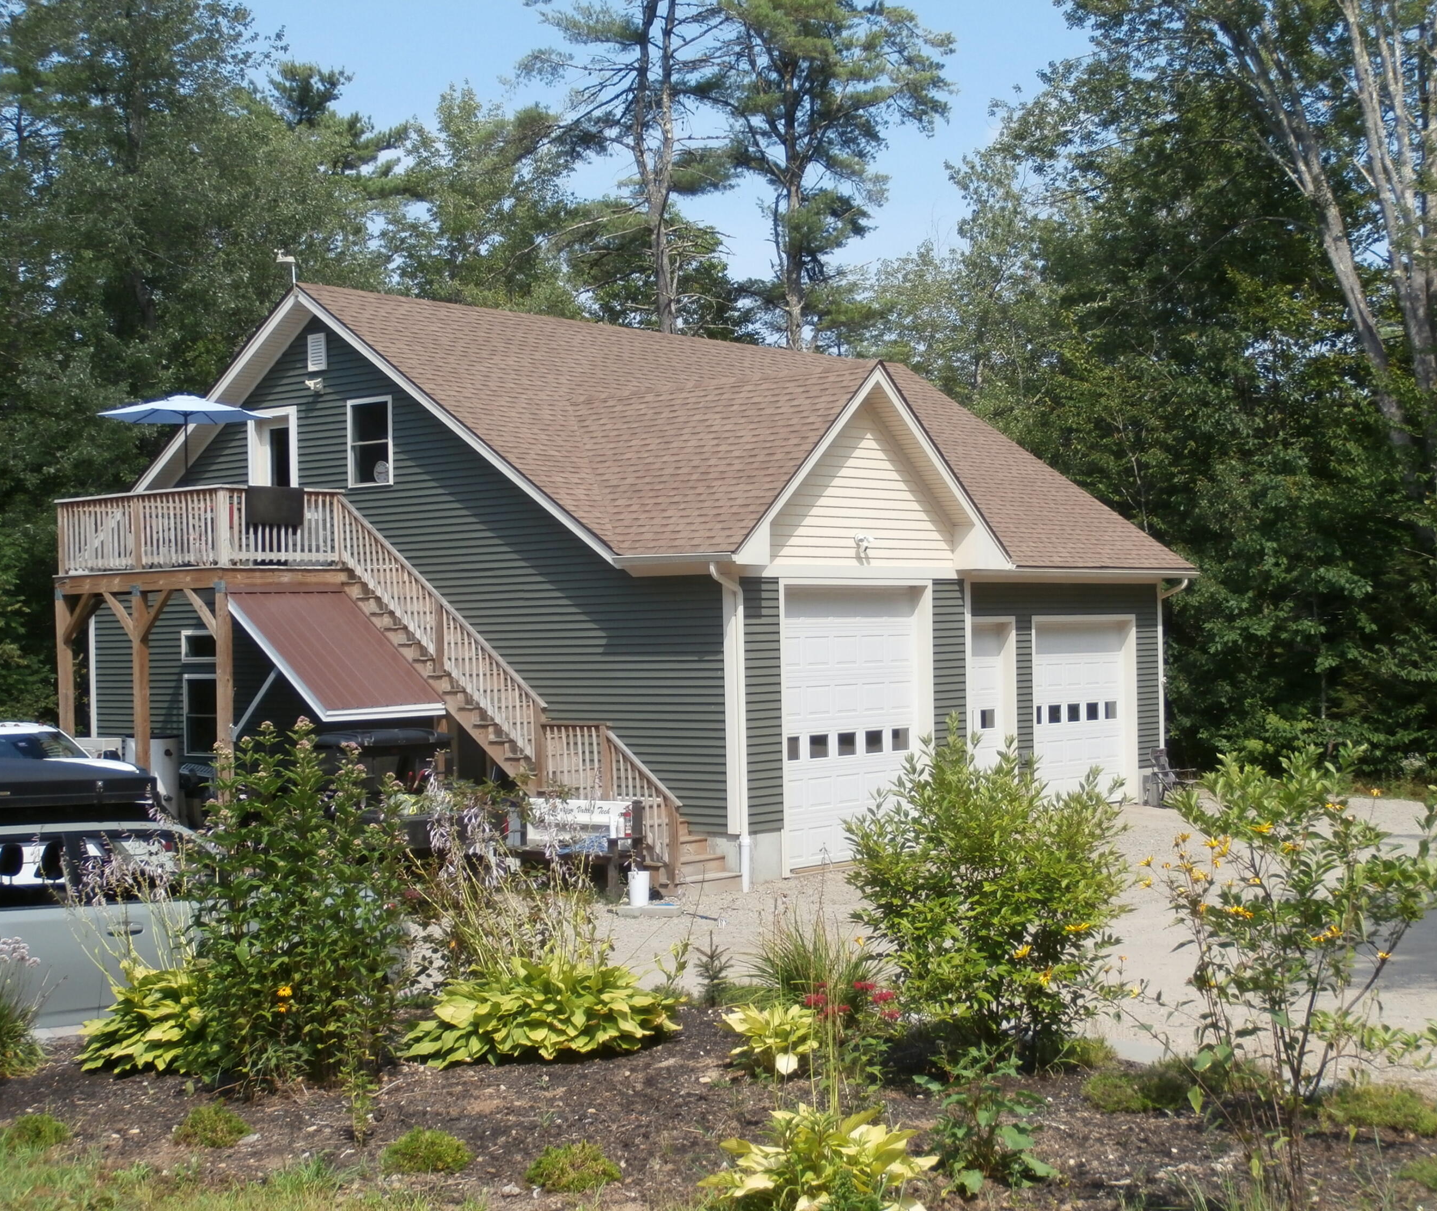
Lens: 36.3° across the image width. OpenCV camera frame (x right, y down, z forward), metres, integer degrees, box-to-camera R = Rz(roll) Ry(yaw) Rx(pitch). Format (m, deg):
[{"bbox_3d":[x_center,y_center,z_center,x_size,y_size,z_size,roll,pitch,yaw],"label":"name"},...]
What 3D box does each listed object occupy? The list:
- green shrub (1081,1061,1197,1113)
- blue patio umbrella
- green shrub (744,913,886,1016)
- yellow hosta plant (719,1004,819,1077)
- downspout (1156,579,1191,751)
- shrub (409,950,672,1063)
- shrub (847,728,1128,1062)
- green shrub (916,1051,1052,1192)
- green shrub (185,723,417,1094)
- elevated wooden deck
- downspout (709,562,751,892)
[{"bbox_3d":[1.497,1.662,7.800,0.413,0.170,0.351,-1,-1,11],"label":"green shrub"},{"bbox_3d":[-7.266,-1.654,29.980,2.260,2.475,2.260,-2,-1,40],"label":"blue patio umbrella"},{"bbox_3d":[0.414,1.579,9.350,0.586,0.500,0.528,-1,-1,3],"label":"green shrub"},{"bbox_3d":[0.203,1.668,8.500,0.381,0.270,0.343,-1,-1,1],"label":"yellow hosta plant"},{"bbox_3d":[7.634,1.340,36.809,0.620,3.550,0.120,-2,-1,40],"label":"downspout"},{"bbox_3d":[-0.741,1.655,9.100,1.152,0.430,1.037,-1,-1,-5],"label":"shrub"},{"bbox_3d":[1.030,1.115,8.400,1.078,1.297,0.992,-1,-1,7],"label":"shrub"},{"bbox_3d":[0.828,1.548,6.800,0.430,0.400,0.387,-1,-1,7],"label":"green shrub"},{"bbox_3d":[-1.643,1.134,8.550,0.881,1.376,0.749,-1,-1,-11],"label":"green shrub"},{"bbox_3d":[-4.270,0.959,27.441,9.350,4.880,3.100,-2,-1,40],"label":"elevated wooden deck"},{"bbox_3d":[0.146,1.427,25.499,0.100,3.850,0.590,-2,-1,40],"label":"downspout"}]

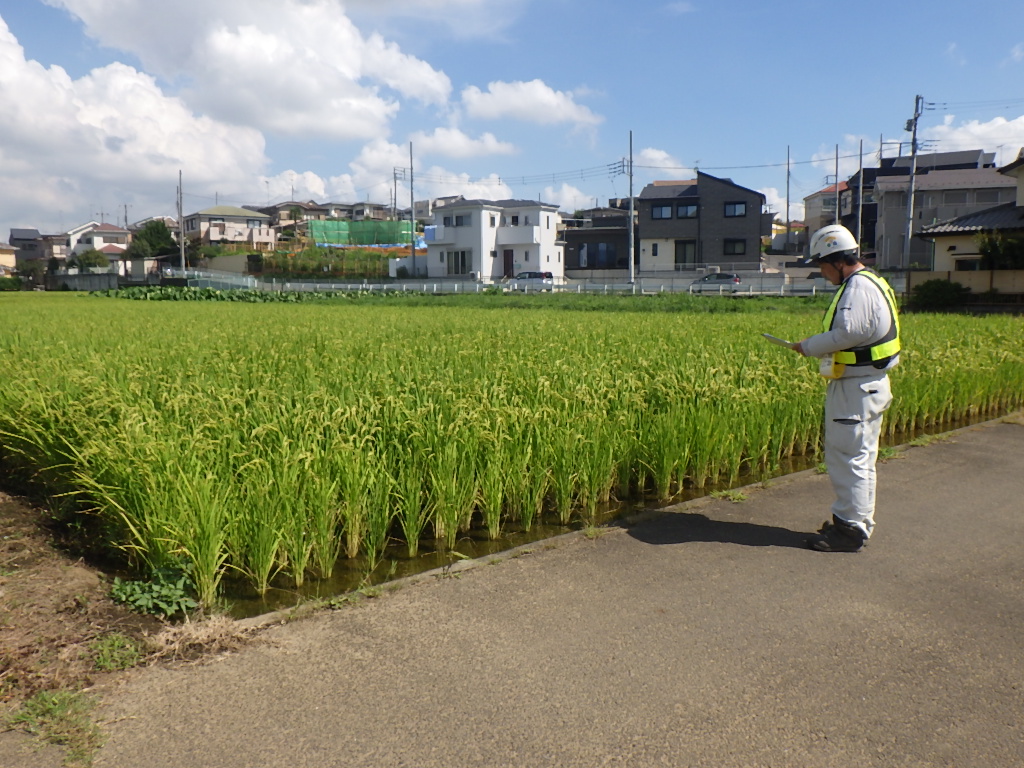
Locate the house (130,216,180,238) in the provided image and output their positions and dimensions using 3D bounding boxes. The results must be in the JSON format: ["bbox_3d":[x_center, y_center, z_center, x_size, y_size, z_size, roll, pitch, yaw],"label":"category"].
[{"bbox_3d":[-52.656,-20.694,122.000,8.200,7.400,8.000,-5,8,-30],"label":"house"}]

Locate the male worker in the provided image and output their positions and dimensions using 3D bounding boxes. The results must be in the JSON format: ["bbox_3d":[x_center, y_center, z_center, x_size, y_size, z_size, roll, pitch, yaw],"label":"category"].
[{"bbox_3d":[1.756,0.024,4.360,0.530,1.720,0.500,1,8,14],"label":"male worker"}]

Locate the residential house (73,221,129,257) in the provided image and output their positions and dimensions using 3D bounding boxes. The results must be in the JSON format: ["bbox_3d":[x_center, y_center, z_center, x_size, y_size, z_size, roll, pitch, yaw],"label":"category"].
[{"bbox_3d":[-54.781,-17.862,110.000,8.000,7.300,7.800,-5,9,-31],"label":"residential house"}]

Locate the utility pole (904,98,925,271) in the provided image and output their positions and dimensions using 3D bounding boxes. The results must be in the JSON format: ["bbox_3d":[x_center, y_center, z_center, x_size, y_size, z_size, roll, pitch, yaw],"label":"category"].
[{"bbox_3d":[24.116,-11.741,50.000,0.900,11.200,1.100,-1,7,0],"label":"utility pole"}]

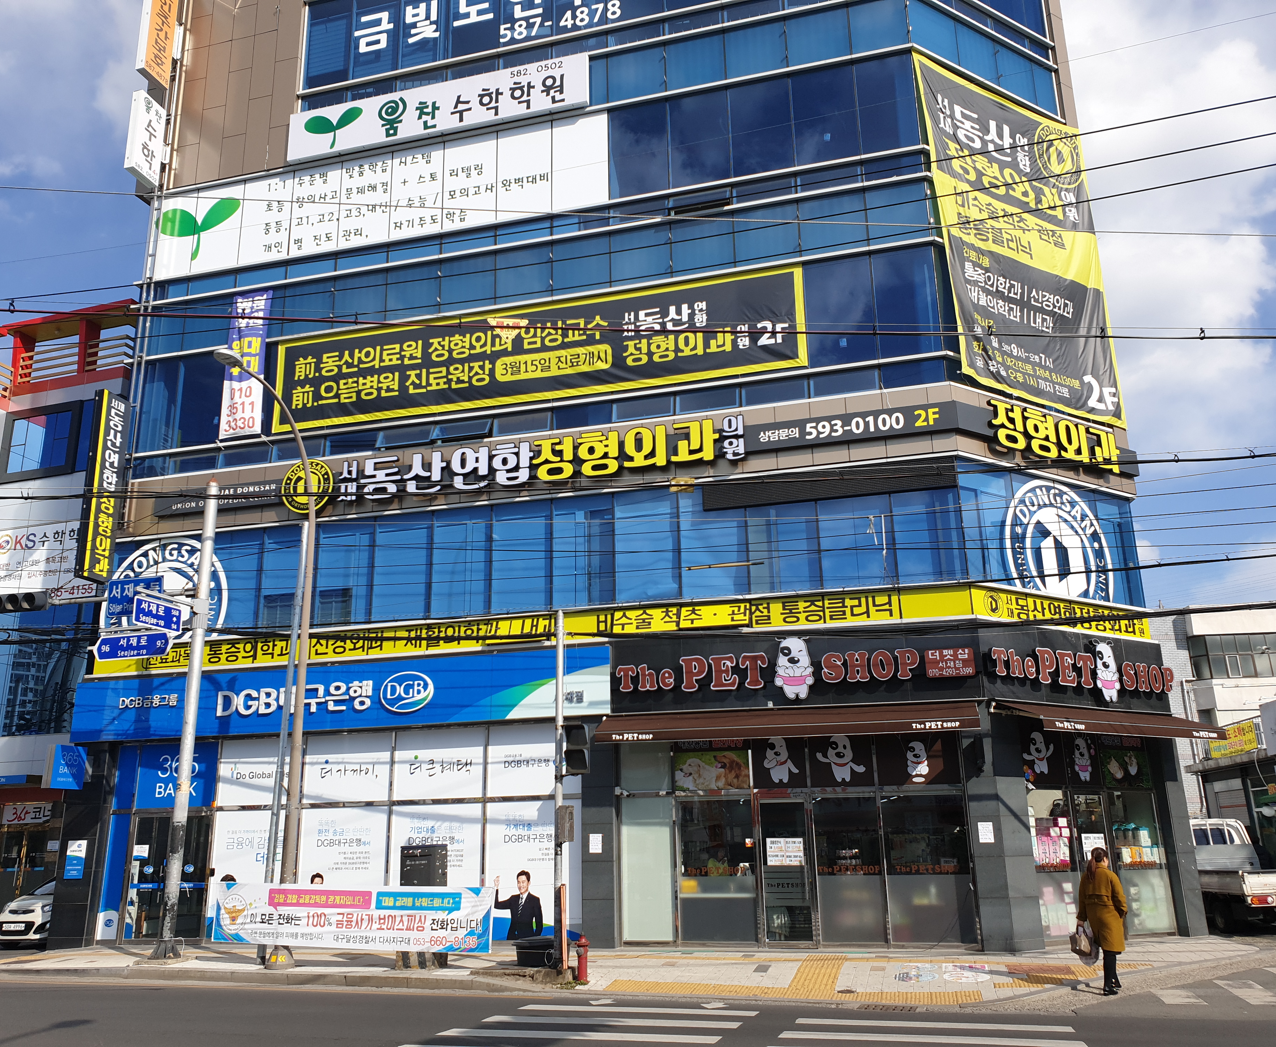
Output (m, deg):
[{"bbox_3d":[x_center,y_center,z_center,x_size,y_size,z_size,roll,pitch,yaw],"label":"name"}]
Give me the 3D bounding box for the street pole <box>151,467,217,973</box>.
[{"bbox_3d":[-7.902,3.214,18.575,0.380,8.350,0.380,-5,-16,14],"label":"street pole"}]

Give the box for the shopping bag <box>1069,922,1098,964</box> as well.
[{"bbox_3d":[5.474,5.146,12.866,0.320,0.480,0.200,-3,-16,5],"label":"shopping bag"}]

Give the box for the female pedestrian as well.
[{"bbox_3d":[5.692,4.850,12.846,0.400,1.663,0.520,13,-21,-40],"label":"female pedestrian"}]

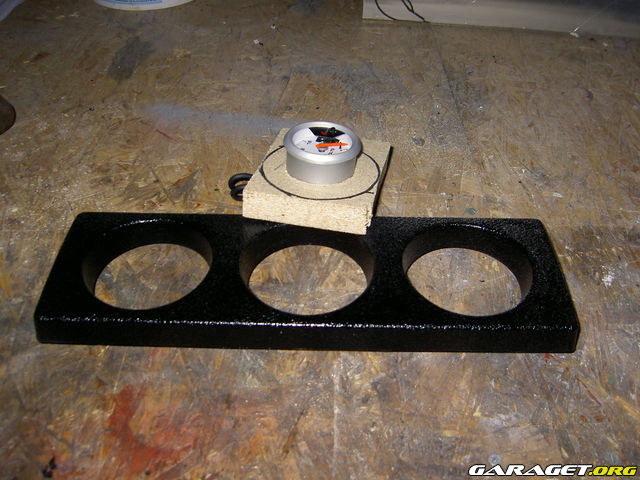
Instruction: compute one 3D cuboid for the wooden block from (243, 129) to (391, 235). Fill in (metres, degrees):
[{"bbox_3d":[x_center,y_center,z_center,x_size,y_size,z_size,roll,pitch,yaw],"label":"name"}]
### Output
[{"bbox_3d":[0.002,-0.051,0.508,0.096,0.022,0.112,9,36,9],"label":"wooden block"}]

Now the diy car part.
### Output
[{"bbox_3d":[-0.009,0.028,0.449,0.359,0.027,0.105,1,43,1],"label":"diy car part"}]

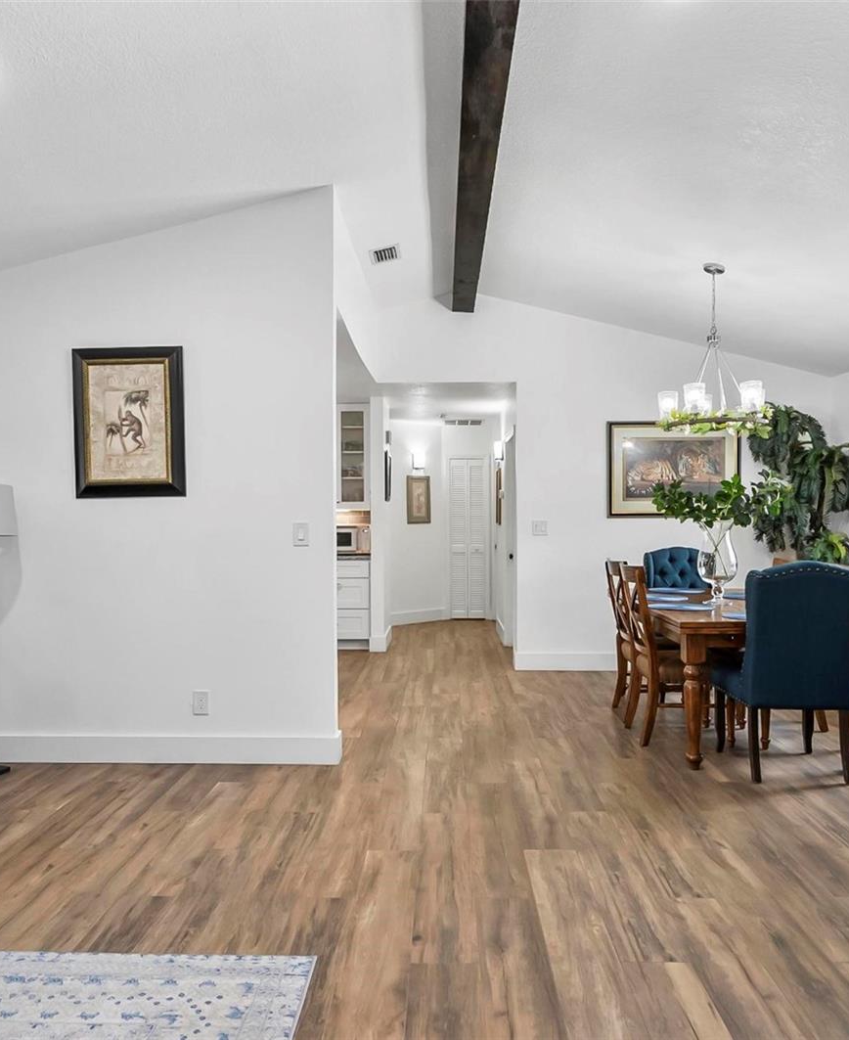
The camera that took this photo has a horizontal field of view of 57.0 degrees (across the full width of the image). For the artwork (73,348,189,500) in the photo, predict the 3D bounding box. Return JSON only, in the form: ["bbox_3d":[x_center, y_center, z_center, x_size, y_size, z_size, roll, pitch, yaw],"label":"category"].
[{"bbox_3d":[-1.526,-0.504,4.036,0.562,0.768,0.035,-1,0,1],"label":"artwork"}]

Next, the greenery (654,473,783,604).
[{"bbox_3d":[1.800,0.118,4.770,0.770,0.775,0.620,0,0,0],"label":"greenery"}]

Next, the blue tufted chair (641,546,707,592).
[{"bbox_3d":[1.985,0.738,5.800,0.570,1.050,0.660,0,0,0],"label":"blue tufted chair"}]

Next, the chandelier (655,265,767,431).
[{"bbox_3d":[1.798,-1.054,4.869,0.653,1.094,0.653,0,0,1],"label":"chandelier"}]

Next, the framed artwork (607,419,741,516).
[{"bbox_3d":[2.076,-0.421,6.506,1.114,0.803,0.040,0,0,1],"label":"framed artwork"}]

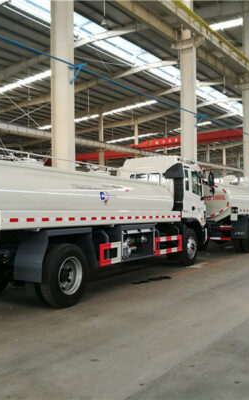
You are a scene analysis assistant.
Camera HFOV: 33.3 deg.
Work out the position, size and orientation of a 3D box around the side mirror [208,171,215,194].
[{"bbox_3d":[2.570,-0.498,12.284,0.200,0.700,0.150,-1,-1,32],"label":"side mirror"}]

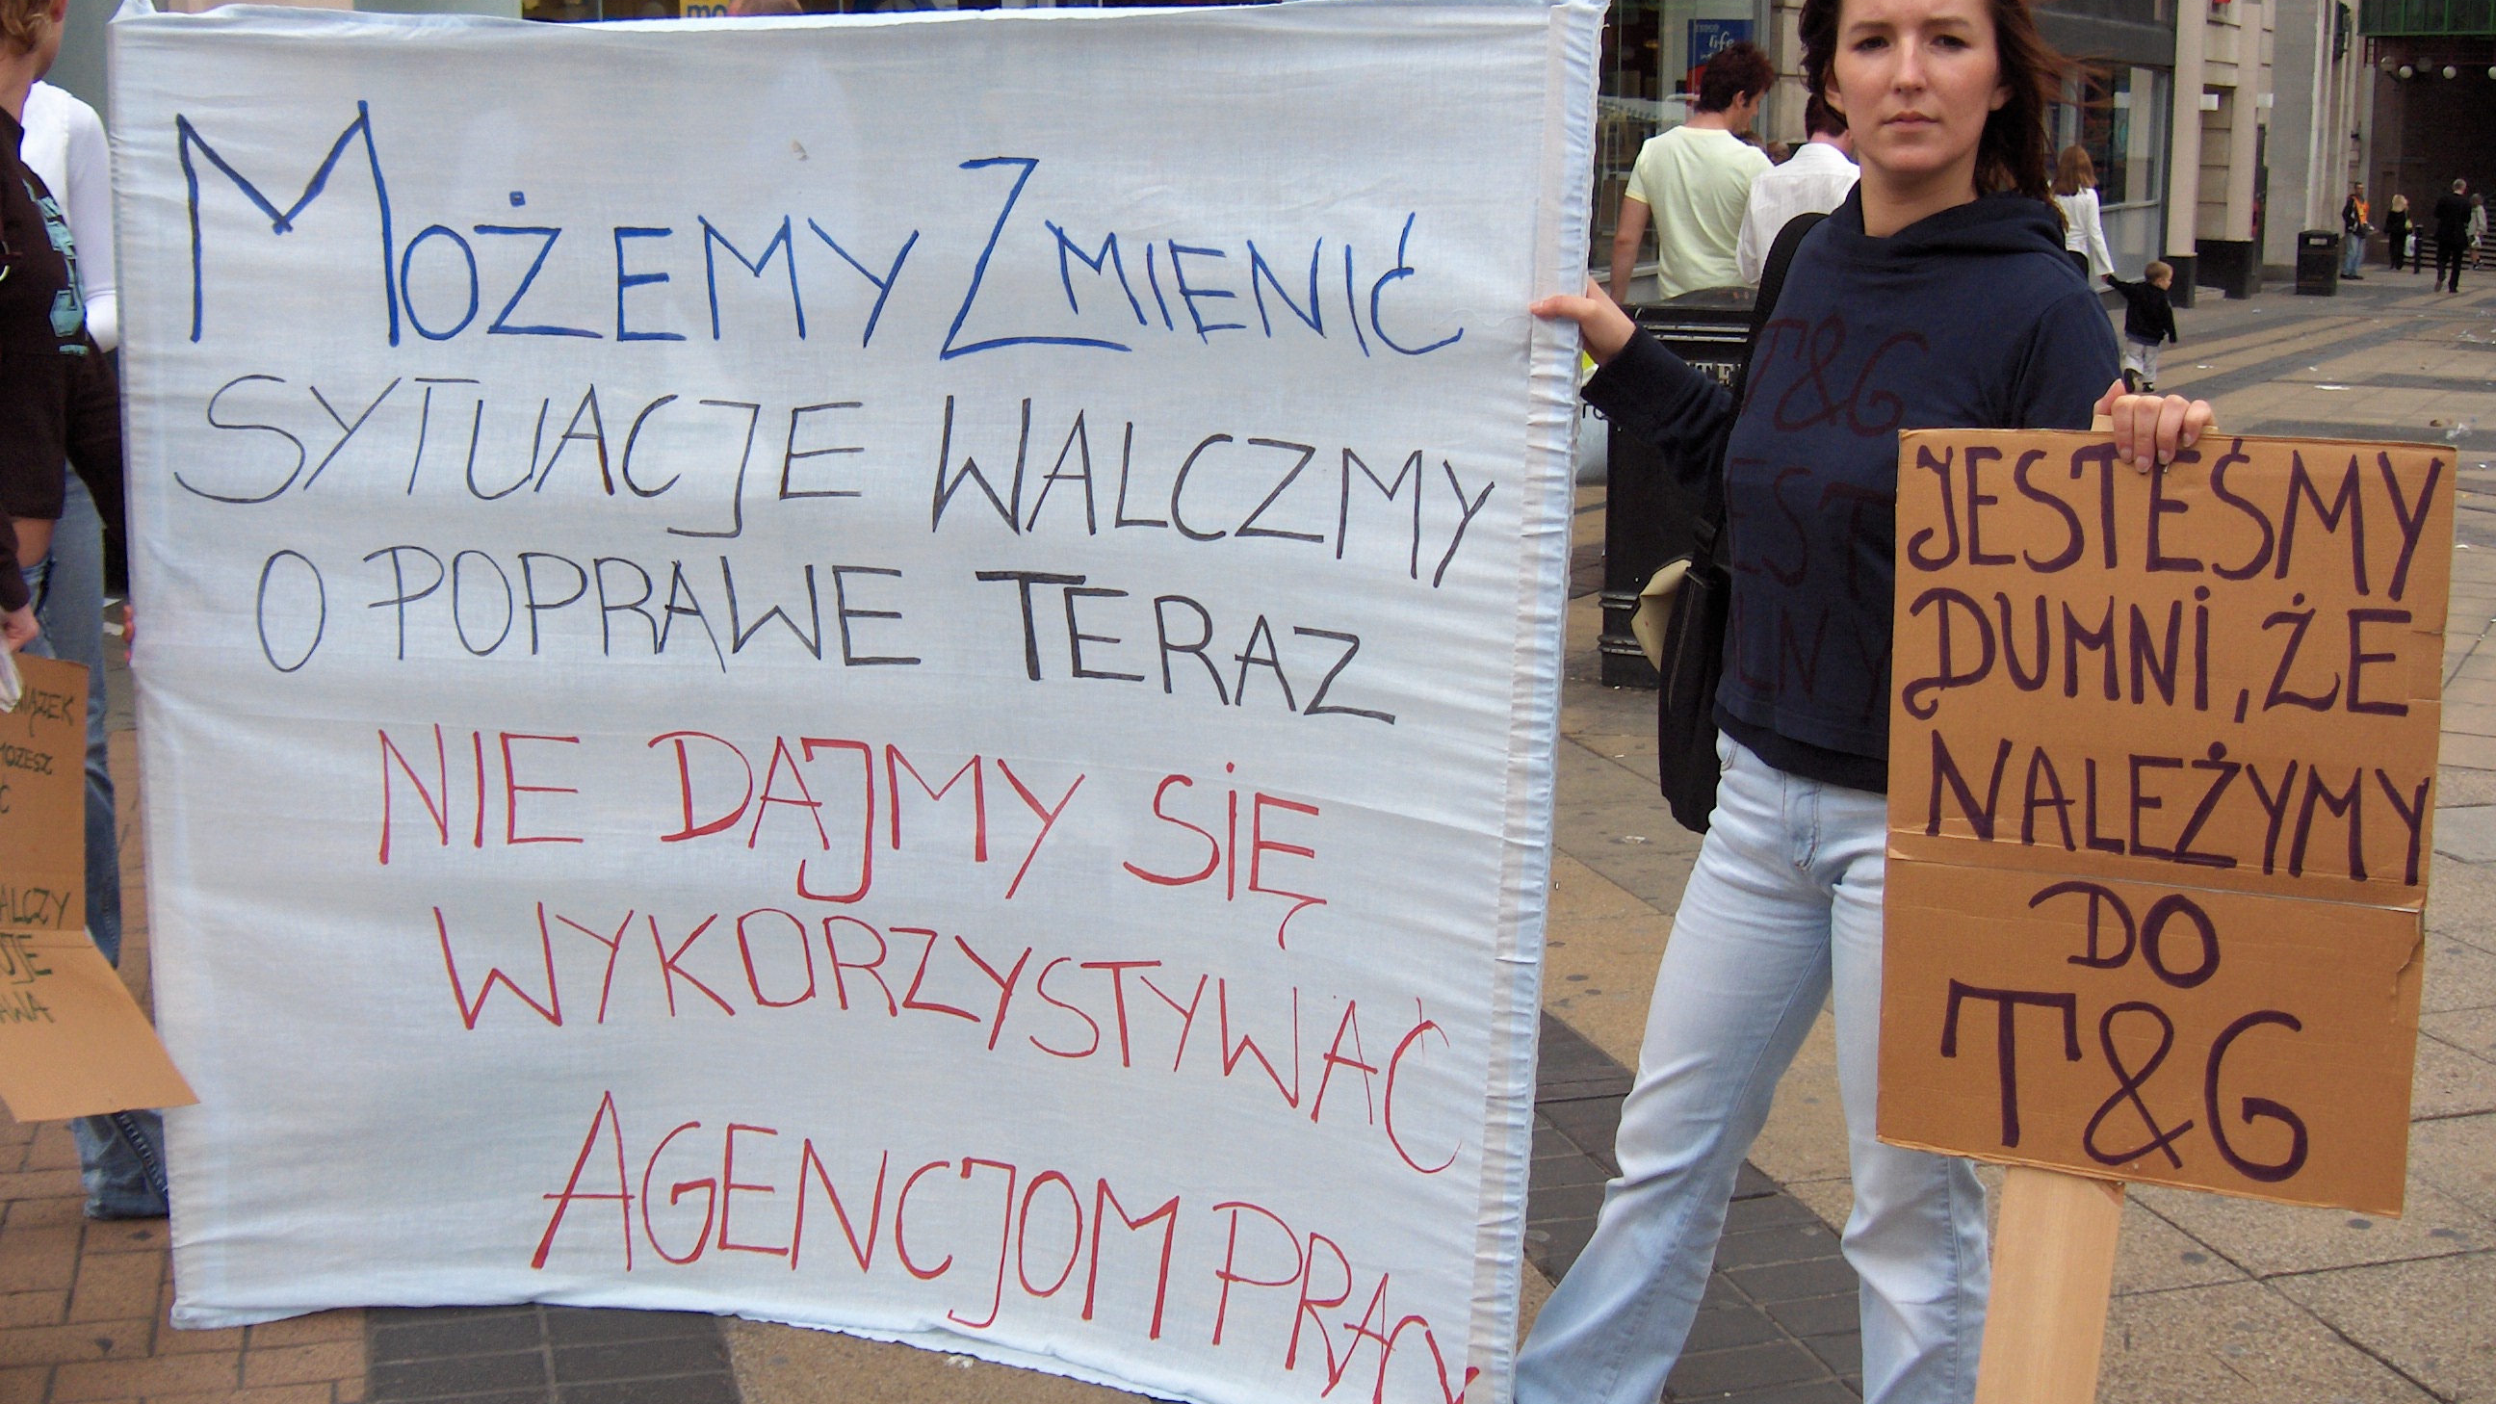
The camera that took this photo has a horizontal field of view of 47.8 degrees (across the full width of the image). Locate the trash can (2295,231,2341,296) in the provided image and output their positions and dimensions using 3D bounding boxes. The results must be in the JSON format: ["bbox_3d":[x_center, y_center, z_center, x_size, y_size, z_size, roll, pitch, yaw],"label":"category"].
[{"bbox_3d":[16.329,-6.692,43.000,0.600,0.980,0.580,5,12,22],"label":"trash can"}]

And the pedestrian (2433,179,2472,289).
[{"bbox_3d":[18.795,-7.282,44.000,0.560,1.770,0.420,5,12,20],"label":"pedestrian"}]

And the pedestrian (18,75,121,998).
[{"bbox_3d":[-1.538,-0.112,3.420,0.470,1.690,0.320,7,13,30],"label":"pedestrian"}]

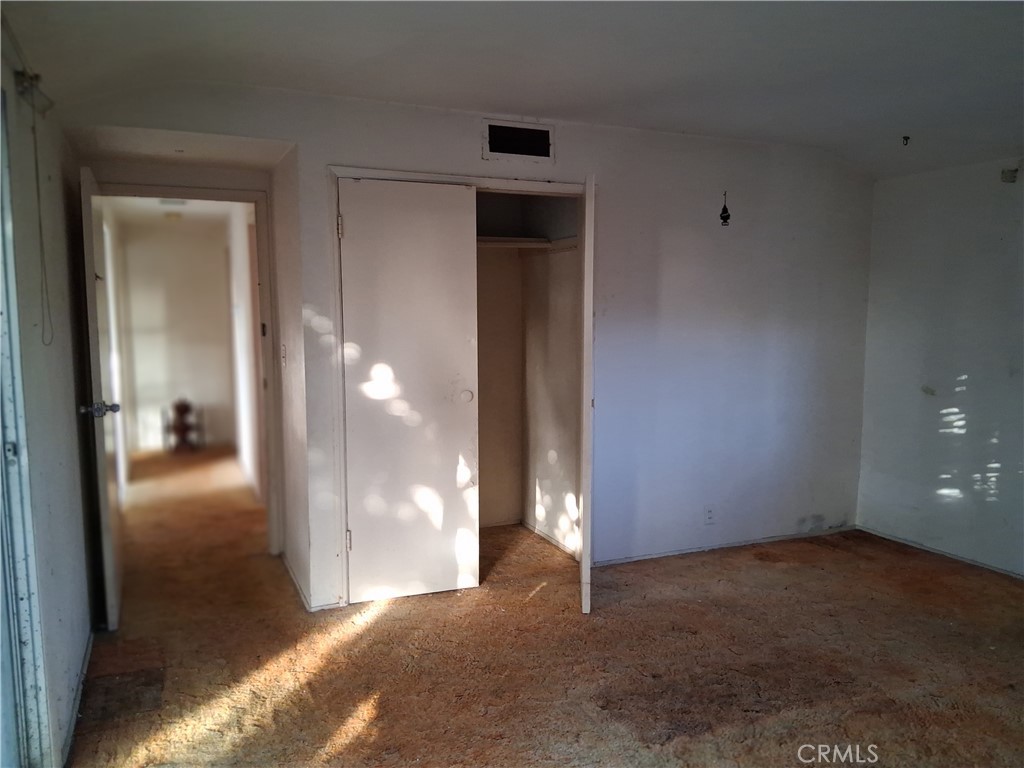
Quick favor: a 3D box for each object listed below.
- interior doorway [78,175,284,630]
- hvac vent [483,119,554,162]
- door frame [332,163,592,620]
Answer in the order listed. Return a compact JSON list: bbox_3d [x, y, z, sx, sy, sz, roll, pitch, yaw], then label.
[{"bbox_3d":[-1.628,0.011,3.898,0.900,2.083,0.857,-2,6,-24],"label":"interior doorway"},{"bbox_3d":[0.040,-1.219,3.872,0.403,0.199,0.040,-2,6,-24],"label":"hvac vent"},{"bbox_3d":[-0.179,0.011,3.873,1.410,2.090,0.200,-3,6,-23],"label":"door frame"}]

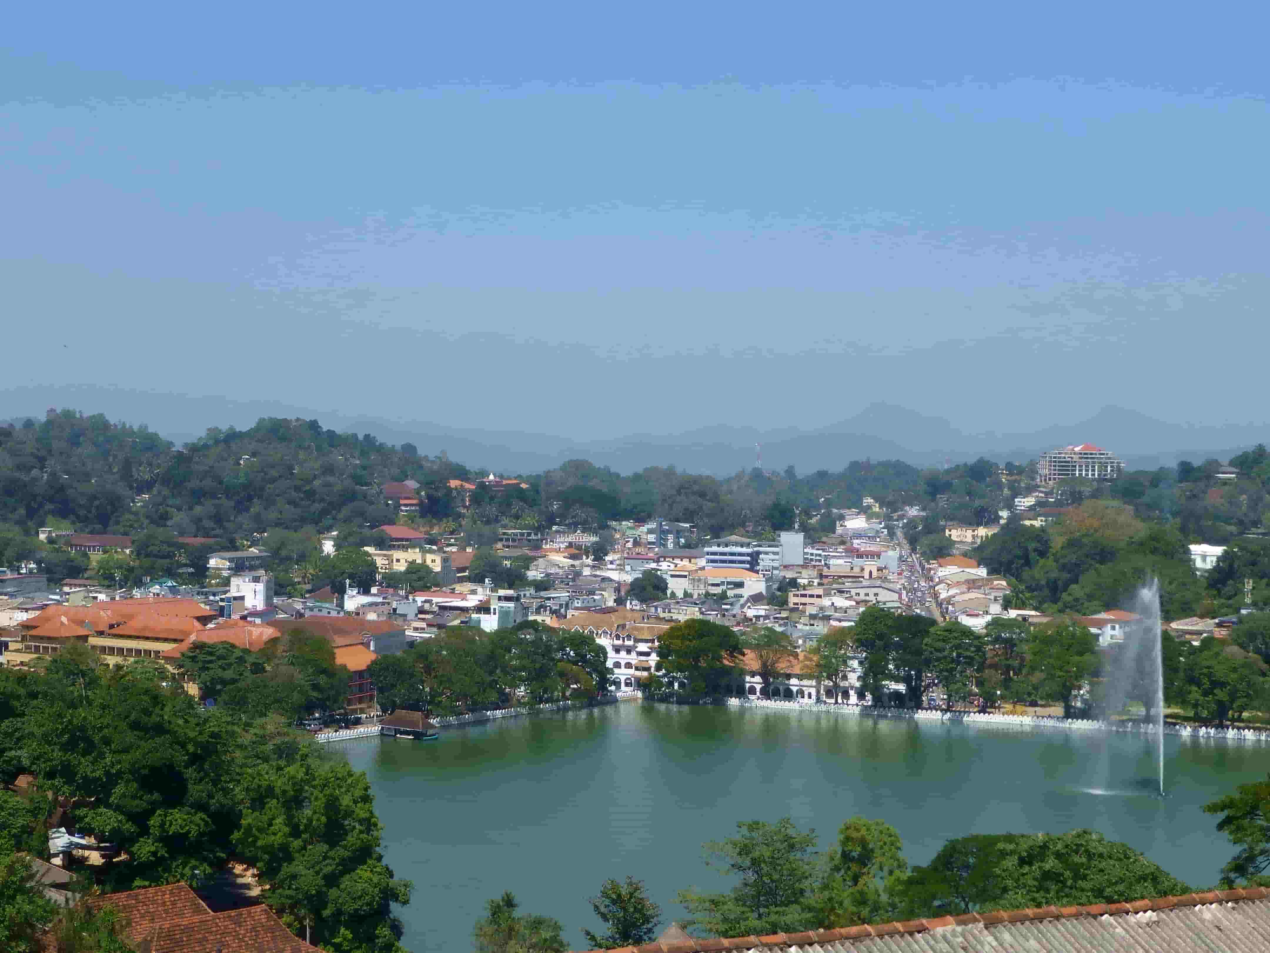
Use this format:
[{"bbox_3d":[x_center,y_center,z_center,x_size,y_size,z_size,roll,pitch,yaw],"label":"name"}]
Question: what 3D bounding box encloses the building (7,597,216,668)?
[{"bbox_3d":[-169.170,51.230,560.000,54.000,18.000,46.000,0,0,37],"label":"building"}]

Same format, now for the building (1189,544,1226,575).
[{"bbox_3d":[177.470,25.700,535.000,9.800,9.850,8.500,0,0,34],"label":"building"}]

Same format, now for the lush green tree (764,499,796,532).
[{"bbox_3d":[82.610,22.560,980.000,18.040,18.610,17.000,0,0,5],"label":"lush green tree"}]

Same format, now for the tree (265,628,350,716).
[{"bbox_3d":[-89.320,53.280,470.000,22.500,24.000,21.000,0,1,-11],"label":"tree"}]

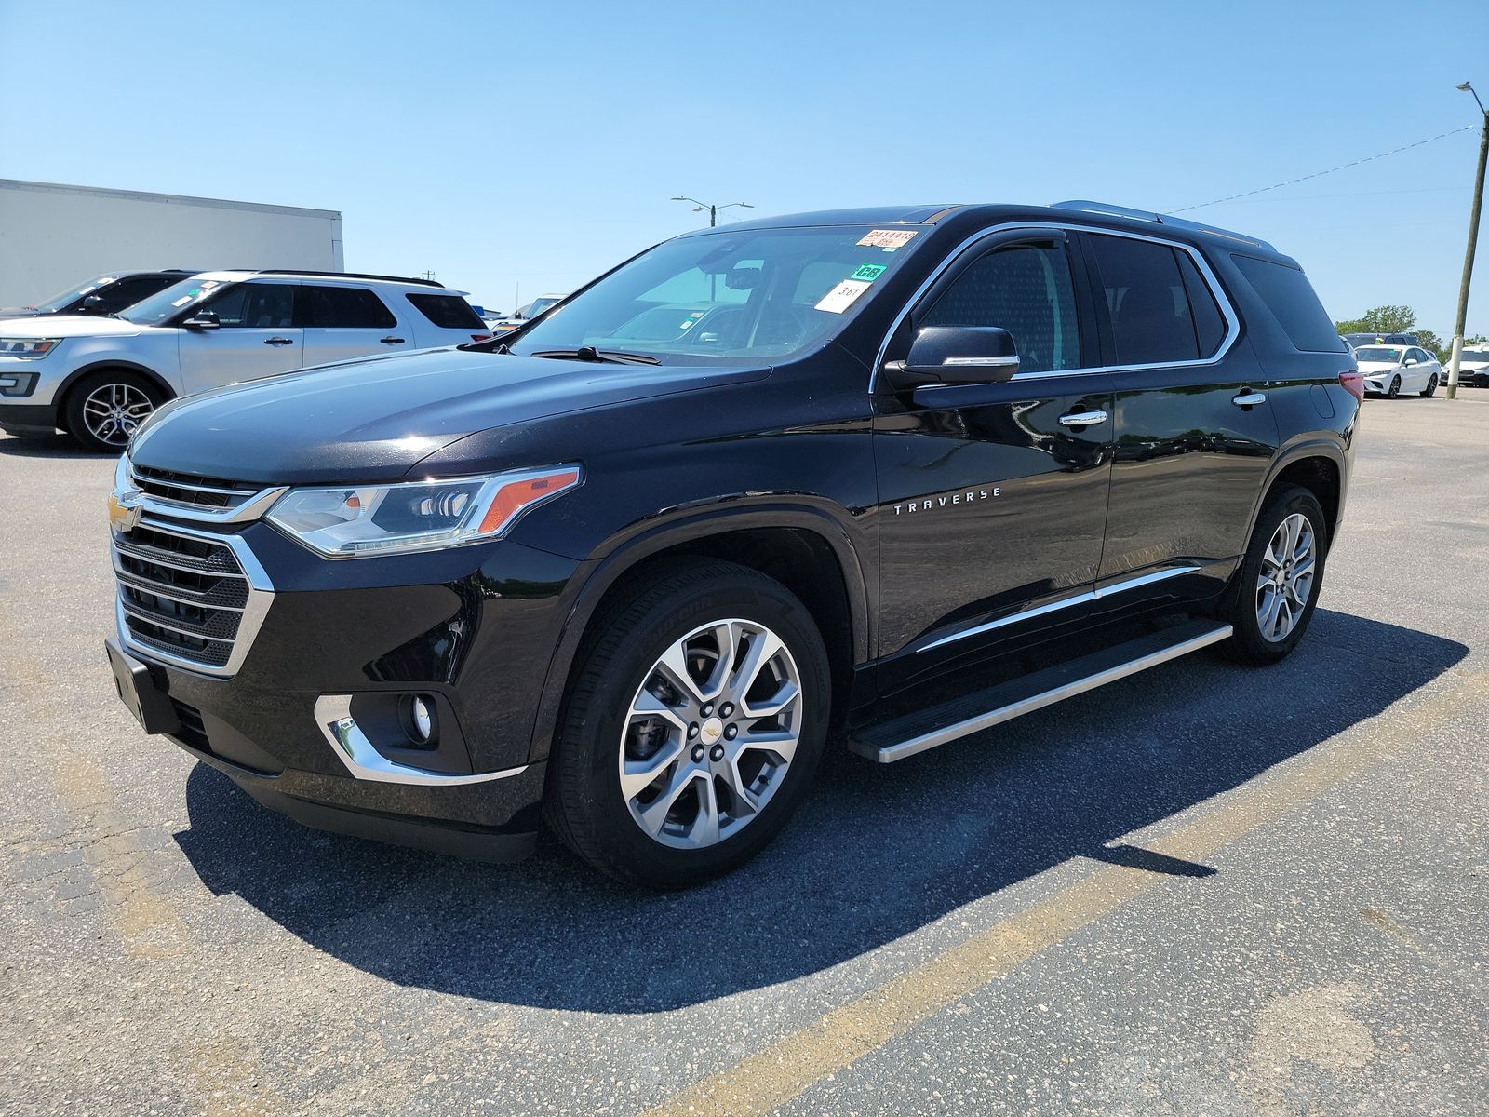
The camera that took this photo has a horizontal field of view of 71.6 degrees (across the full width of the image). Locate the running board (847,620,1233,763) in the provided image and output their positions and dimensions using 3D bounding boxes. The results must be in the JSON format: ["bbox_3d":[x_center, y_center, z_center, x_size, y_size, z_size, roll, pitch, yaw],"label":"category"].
[{"bbox_3d":[1.049,0.392,3.367,1.980,0.060,0.165,-8,14,-40],"label":"running board"}]

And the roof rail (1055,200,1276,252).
[{"bbox_3d":[1.675,-1.271,4.016,1.770,0.075,0.065,-8,14,-40],"label":"roof rail"}]

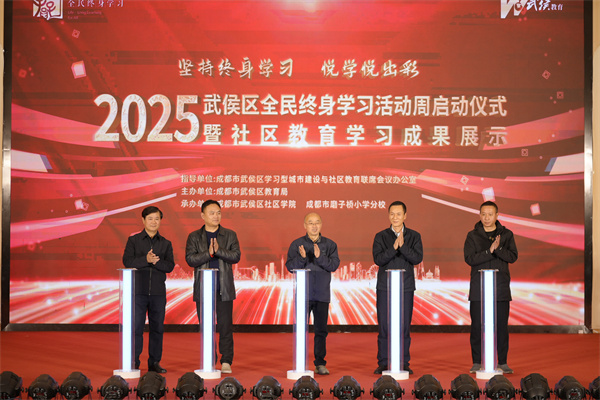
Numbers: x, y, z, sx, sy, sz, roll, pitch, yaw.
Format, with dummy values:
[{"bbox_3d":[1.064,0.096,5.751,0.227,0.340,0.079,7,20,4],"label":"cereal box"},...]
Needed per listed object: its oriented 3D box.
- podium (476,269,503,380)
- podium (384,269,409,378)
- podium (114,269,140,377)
[{"bbox_3d":[1.842,1.205,11.316,0.263,1.060,0.263,0,-2,0],"label":"podium"},{"bbox_3d":[0.932,1.205,11.316,0.263,1.060,0.263,0,-2,0],"label":"podium"},{"bbox_3d":[-1.671,1.196,11.316,0.263,1.060,0.263,0,-2,0],"label":"podium"}]

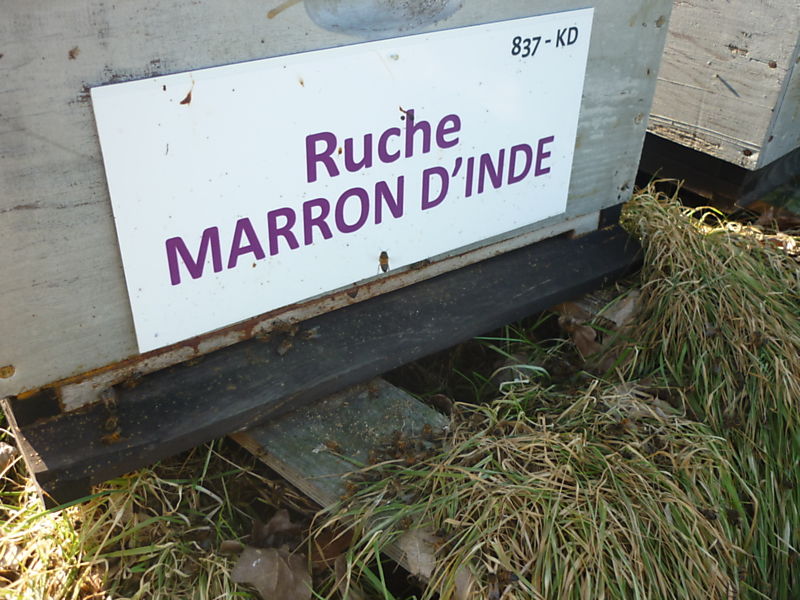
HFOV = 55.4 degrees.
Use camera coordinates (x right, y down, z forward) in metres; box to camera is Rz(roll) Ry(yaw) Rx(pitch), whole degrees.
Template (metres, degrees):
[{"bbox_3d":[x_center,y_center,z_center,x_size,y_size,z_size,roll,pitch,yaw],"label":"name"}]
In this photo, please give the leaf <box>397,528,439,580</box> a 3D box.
[{"bbox_3d":[0.009,0.133,0.397,0.022,0.009,0.030,4,40,-19],"label":"leaf"}]

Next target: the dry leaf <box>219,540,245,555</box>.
[{"bbox_3d":[-0.089,0.131,0.402,0.015,0.005,0.009,1,31,0],"label":"dry leaf"}]

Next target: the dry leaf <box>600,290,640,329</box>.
[{"bbox_3d":[0.168,0.007,0.580,0.031,0.016,0.028,1,31,0],"label":"dry leaf"}]

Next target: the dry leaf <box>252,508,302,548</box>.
[{"bbox_3d":[-0.068,0.126,0.420,0.028,0.012,0.022,1,31,0],"label":"dry leaf"}]

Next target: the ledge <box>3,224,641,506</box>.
[{"bbox_3d":[0.003,0.018,0.455,0.425,0.032,0.040,-18,37,-31],"label":"ledge"}]

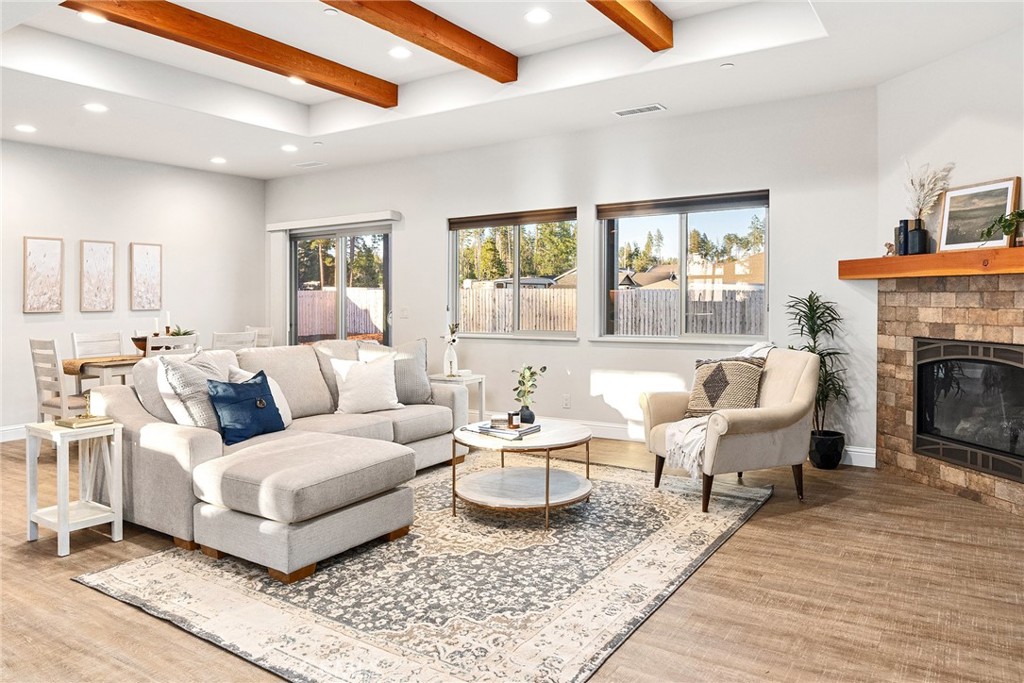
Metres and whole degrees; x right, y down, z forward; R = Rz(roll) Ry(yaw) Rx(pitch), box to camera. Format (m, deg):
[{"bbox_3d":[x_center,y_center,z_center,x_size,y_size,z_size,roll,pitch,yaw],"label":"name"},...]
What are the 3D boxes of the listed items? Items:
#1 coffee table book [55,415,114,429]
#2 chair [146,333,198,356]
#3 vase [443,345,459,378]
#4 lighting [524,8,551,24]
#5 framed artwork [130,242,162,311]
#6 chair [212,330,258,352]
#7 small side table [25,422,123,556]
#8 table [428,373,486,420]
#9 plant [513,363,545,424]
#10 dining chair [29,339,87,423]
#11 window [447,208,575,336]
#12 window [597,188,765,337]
[{"bbox_3d":[-2.278,0.432,3.632,0.215,0.022,0.190,1,3,33],"label":"coffee table book"},{"bbox_3d":[-3.040,0.431,5.895,0.520,0.979,0.455,2,5,33],"label":"chair"},{"bbox_3d":[-0.535,0.162,5.954,0.115,0.275,0.115,2,3,32],"label":"vase"},{"bbox_3d":[0.162,-1.994,4.202,0.165,0.020,0.165,-1,4,0],"label":"lighting"},{"bbox_3d":[-3.862,-0.679,7.221,0.038,0.703,0.313,2,5,33],"label":"framed artwork"},{"bbox_3d":[-2.639,0.394,6.146,0.560,0.975,0.470,1,3,33],"label":"chair"},{"bbox_3d":[-2.327,0.750,3.635,0.420,0.616,0.305,1,3,33],"label":"small side table"},{"bbox_3d":[-0.502,0.598,5.893,0.420,0.595,0.340,2,3,32],"label":"table"},{"bbox_3d":[0.112,0.329,4.386,0.190,0.380,0.180,2,3,32],"label":"plant"},{"bbox_3d":[-3.413,0.451,5.430,0.470,0.975,0.560,1,3,33],"label":"dining chair"},{"bbox_3d":[0.003,-0.642,6.674,1.470,1.207,0.120,2,3,32],"label":"window"},{"bbox_3d":[1.411,-0.600,5.795,1.480,1.207,0.120,2,3,32],"label":"window"}]

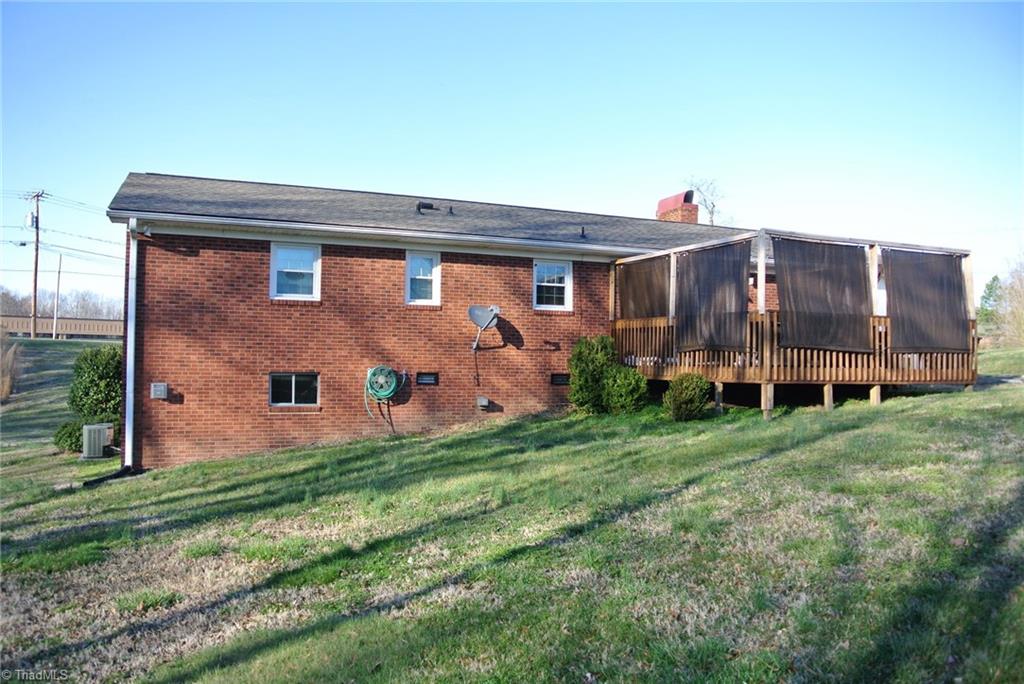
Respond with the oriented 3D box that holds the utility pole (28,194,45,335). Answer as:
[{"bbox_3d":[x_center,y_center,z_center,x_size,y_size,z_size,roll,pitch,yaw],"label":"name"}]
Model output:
[{"bbox_3d":[-32.797,-5.346,53.000,2.200,10.300,0.650,-1,-2,44],"label":"utility pole"}]

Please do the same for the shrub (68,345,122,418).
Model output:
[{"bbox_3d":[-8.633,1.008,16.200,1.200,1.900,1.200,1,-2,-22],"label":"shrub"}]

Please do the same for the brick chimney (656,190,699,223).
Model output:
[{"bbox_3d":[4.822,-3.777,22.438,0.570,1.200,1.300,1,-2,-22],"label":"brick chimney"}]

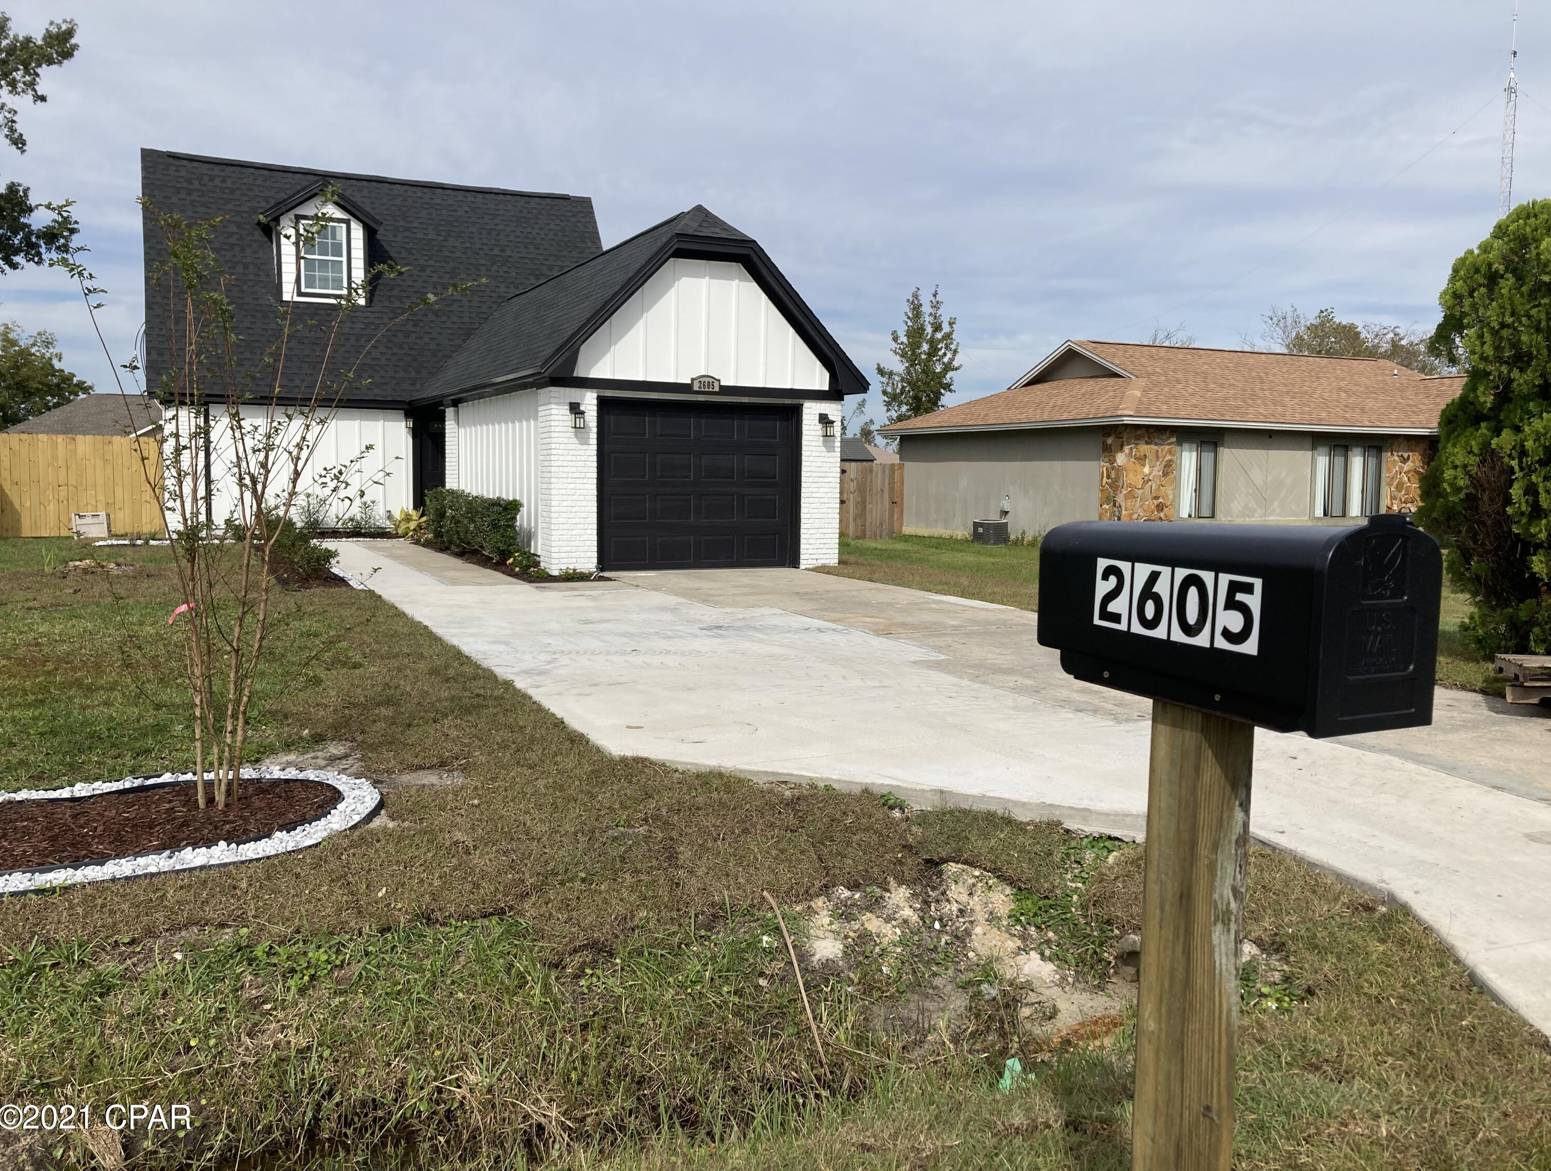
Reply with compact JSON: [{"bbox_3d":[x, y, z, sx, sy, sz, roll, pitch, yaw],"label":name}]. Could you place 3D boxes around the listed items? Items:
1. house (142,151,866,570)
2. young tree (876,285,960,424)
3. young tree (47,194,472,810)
[{"bbox_3d":[-6.316,-4.430,22.343,8.670,7.250,17.300,-2,5,-26],"label":"house"},{"bbox_3d":[4.379,-5.691,39.419,2.606,7.265,2.606,1,5,6],"label":"young tree"},{"bbox_3d":[-2.096,-0.317,5.204,1.659,2.472,1.550,-1,5,-22],"label":"young tree"}]

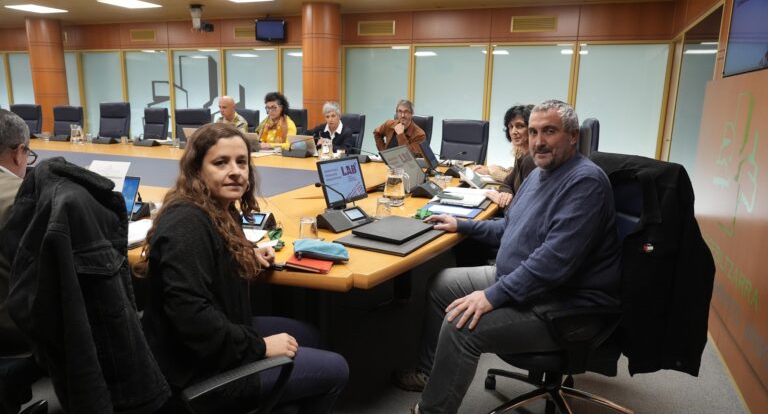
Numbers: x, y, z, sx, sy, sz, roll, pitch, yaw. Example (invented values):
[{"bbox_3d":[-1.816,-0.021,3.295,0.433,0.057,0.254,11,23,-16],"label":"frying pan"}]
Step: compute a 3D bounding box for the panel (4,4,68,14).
[{"bbox_3d":[-5.303,-3.036,7.824,0.600,0.040,0.600,6,12,20],"label":"panel"}]

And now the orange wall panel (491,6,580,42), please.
[{"bbox_3d":[1.946,-2.372,6.662,1.110,0.430,0.040,6,12,20],"label":"orange wall panel"}]

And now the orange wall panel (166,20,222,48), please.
[{"bbox_3d":[-3.276,-2.979,8.861,1.140,0.465,0.050,6,12,21],"label":"orange wall panel"}]

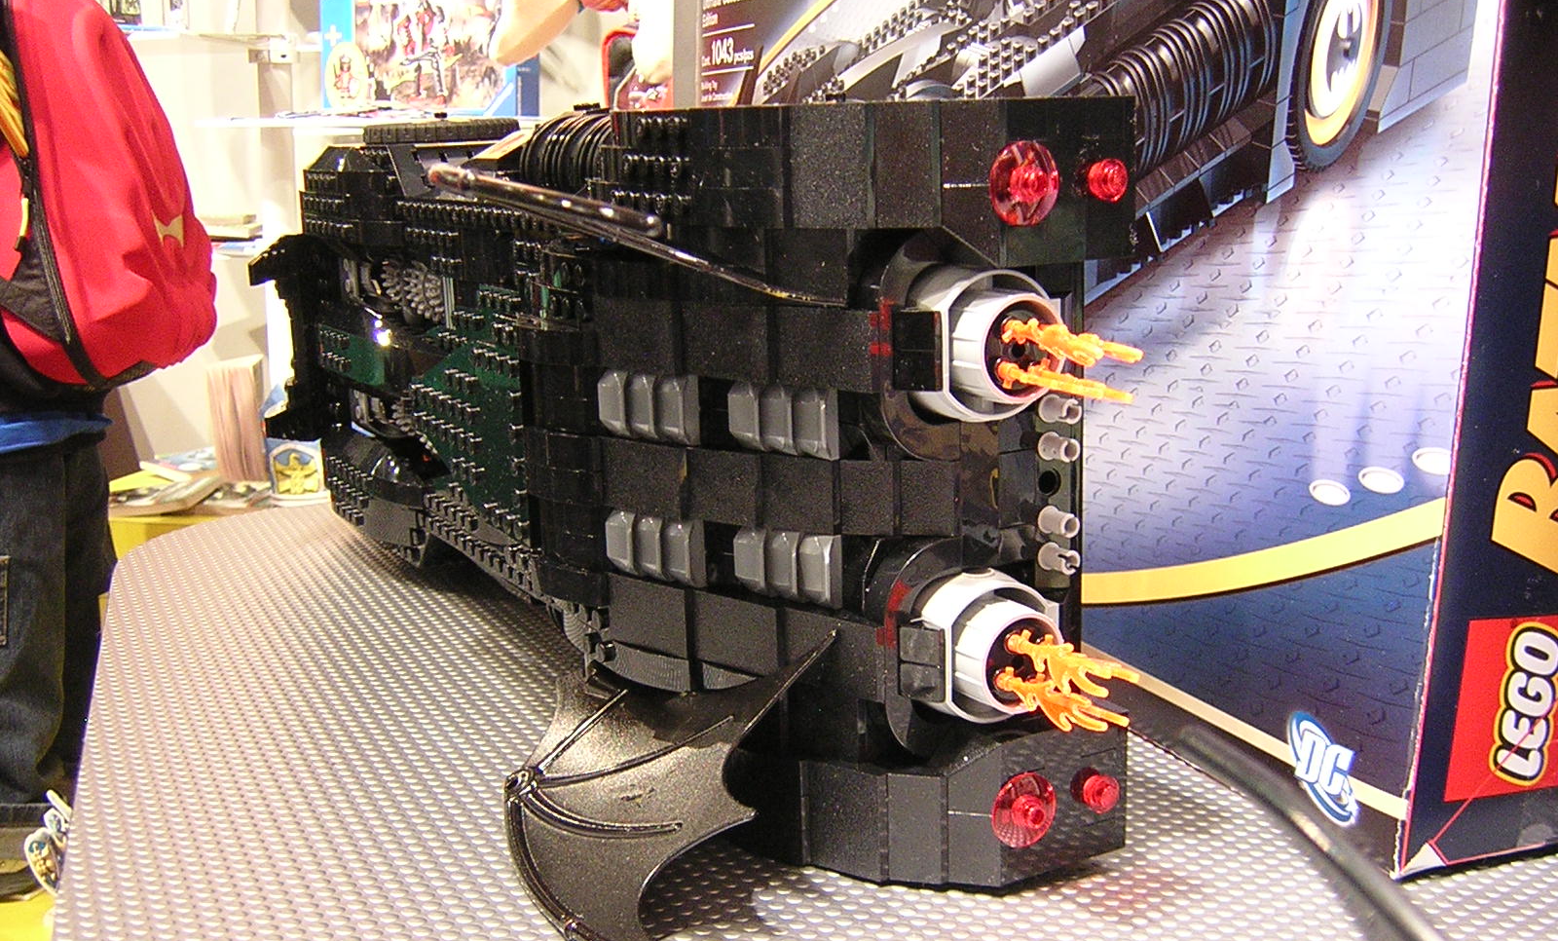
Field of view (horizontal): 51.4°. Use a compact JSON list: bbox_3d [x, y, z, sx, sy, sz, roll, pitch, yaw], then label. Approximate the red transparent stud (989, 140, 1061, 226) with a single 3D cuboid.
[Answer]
[{"bbox_3d":[0.047,-0.054,0.308,0.016,0.016,0.006,-8,13,-29],"label":"red transparent stud"}]

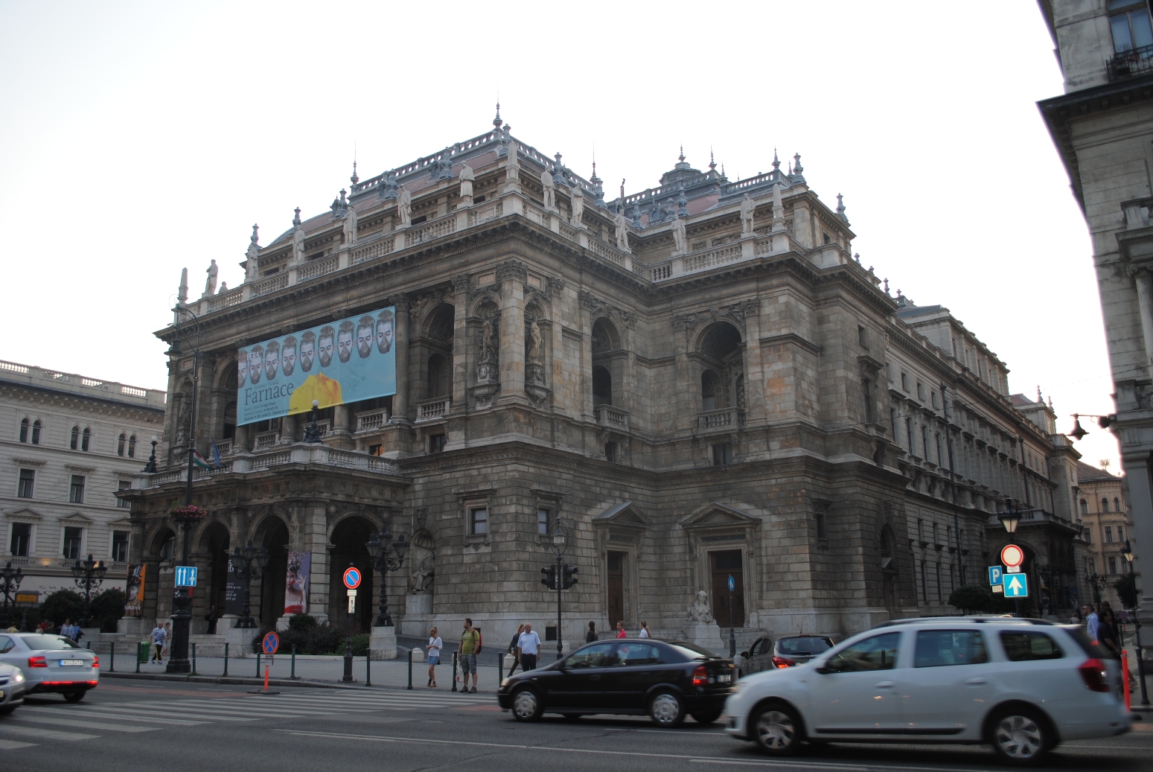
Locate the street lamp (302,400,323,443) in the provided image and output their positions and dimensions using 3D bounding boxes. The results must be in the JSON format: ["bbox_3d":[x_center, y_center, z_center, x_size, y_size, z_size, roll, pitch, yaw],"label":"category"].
[{"bbox_3d":[-13.603,1.884,49.603,0.950,2.250,0.920,-1,-14,0],"label":"street lamp"}]

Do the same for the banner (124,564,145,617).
[{"bbox_3d":[-25.518,11.829,55.611,1.600,2.930,0.250,-10,-17,34],"label":"banner"}]

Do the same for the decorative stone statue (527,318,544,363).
[{"bbox_3d":[-2.465,-2.683,58.505,0.700,2.700,0.900,-11,-17,34],"label":"decorative stone statue"}]

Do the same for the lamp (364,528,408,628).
[{"bbox_3d":[-8.521,8.558,43.023,1.800,4.410,1.750,-10,-17,34],"label":"lamp"}]

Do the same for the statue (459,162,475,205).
[{"bbox_3d":[-6.724,-12.392,59.099,0.900,2.700,0.750,-10,-17,34],"label":"statue"}]

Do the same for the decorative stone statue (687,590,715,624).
[{"bbox_3d":[7.340,13.026,56.800,1.250,2.000,2.100,1,-14,-10],"label":"decorative stone statue"}]

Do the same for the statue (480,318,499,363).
[{"bbox_3d":[-5.092,-2.676,56.065,0.950,2.600,0.800,-10,-17,34],"label":"statue"}]

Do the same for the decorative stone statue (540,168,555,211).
[{"bbox_3d":[-1.718,-11.898,58.191,0.650,2.800,0.850,-10,-17,34],"label":"decorative stone statue"}]

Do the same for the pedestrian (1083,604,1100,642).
[{"bbox_3d":[11.525,5.761,21.380,0.420,1.780,0.500,-11,-17,34],"label":"pedestrian"}]

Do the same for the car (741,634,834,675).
[{"bbox_3d":[5.214,6.874,23.793,1.750,1.490,4.000,0,-14,-3],"label":"car"}]

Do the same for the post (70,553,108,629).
[{"bbox_3d":[-29.511,12.405,58.200,1.750,4.350,1.750,-11,-17,34],"label":"post"}]

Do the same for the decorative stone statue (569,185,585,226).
[{"bbox_3d":[0.058,-11.630,62.120,0.750,2.700,0.900,-10,-17,34],"label":"decorative stone statue"}]

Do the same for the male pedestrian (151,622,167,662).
[{"bbox_3d":[-17.802,10.994,41.231,0.380,1.740,0.520,-12,-18,39],"label":"male pedestrian"}]

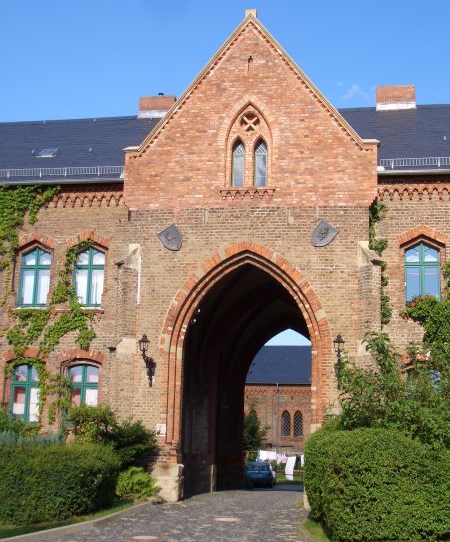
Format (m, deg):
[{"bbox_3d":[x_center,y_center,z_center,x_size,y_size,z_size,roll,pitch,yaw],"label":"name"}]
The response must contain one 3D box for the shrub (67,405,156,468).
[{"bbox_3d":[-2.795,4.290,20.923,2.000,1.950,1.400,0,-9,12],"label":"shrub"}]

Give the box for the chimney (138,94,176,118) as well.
[{"bbox_3d":[-2.126,-5.260,27.838,1.227,0.750,0.650,0,-9,12],"label":"chimney"}]

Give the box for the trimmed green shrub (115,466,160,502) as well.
[{"bbox_3d":[-2.108,5.111,20.434,0.980,0.840,0.900,0,-9,12],"label":"trimmed green shrub"}]

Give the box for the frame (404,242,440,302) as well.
[{"bbox_3d":[5.123,0.115,22.030,0.890,1.700,0.140,0,-9,12],"label":"frame"}]

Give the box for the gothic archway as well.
[{"bbox_3d":[0.570,2.536,21.850,4.300,6.500,1.200,0,-9,12],"label":"gothic archway"}]

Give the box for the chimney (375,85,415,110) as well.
[{"bbox_3d":[5.294,-5.232,26.242,1.168,0.783,0.650,0,-9,12],"label":"chimney"}]

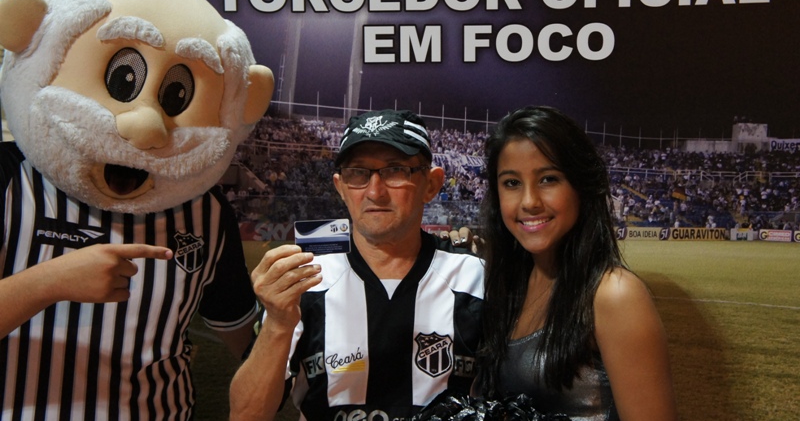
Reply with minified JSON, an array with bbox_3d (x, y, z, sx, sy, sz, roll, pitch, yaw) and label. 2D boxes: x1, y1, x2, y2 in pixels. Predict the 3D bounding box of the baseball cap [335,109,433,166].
[{"bbox_3d":[-0.028,-0.125,2.210,0.167,0.115,0.255,-4,-4,13],"label":"baseball cap"}]

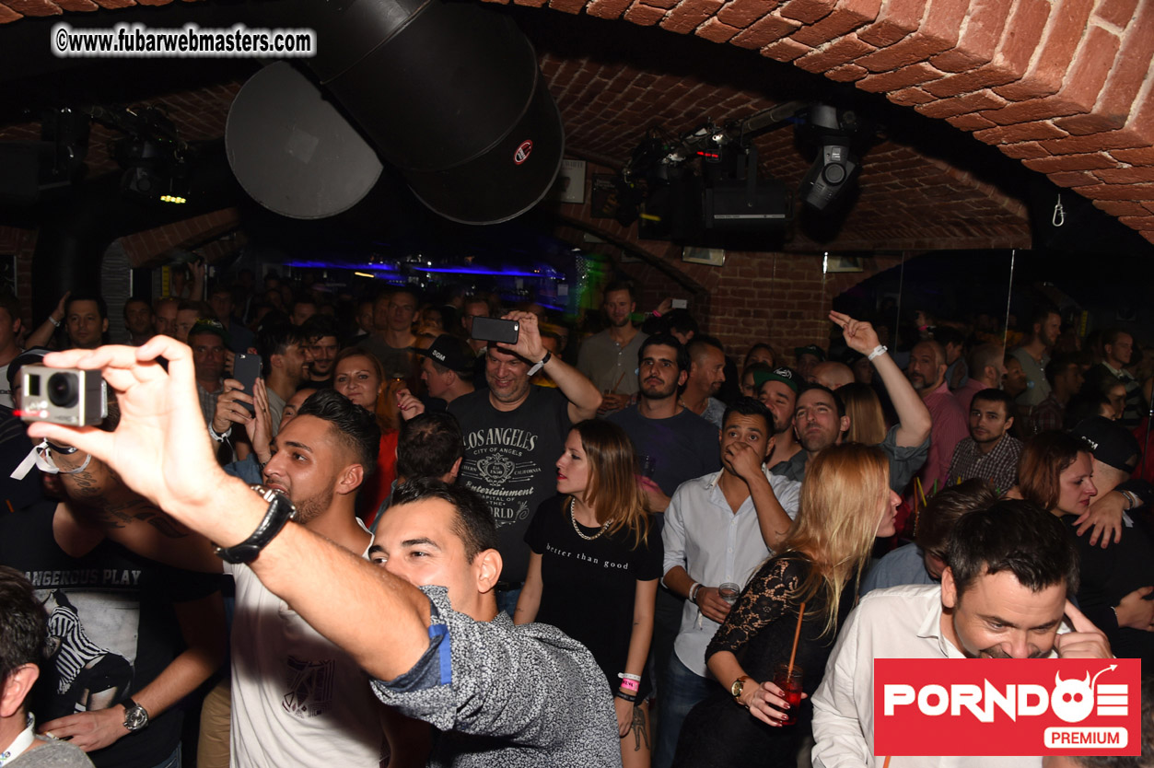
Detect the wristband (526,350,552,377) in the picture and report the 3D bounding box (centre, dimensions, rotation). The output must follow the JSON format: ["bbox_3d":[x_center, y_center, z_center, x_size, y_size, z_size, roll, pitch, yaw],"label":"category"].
[{"bbox_3d":[-0.117,-0.065,2.810,0.022,0.095,0.055,44,3,-34],"label":"wristband"}]

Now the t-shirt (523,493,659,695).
[{"bbox_3d":[0.050,0.619,2.580,0.410,0.600,0.250,6,8,25],"label":"t-shirt"}]

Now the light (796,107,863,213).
[{"bbox_3d":[0.960,-0.857,3.400,0.230,0.400,0.250,1,8,-13],"label":"light"}]

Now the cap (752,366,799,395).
[{"bbox_3d":[0.745,-0.005,3.330,0.180,0.145,0.260,8,-16,38],"label":"cap"}]

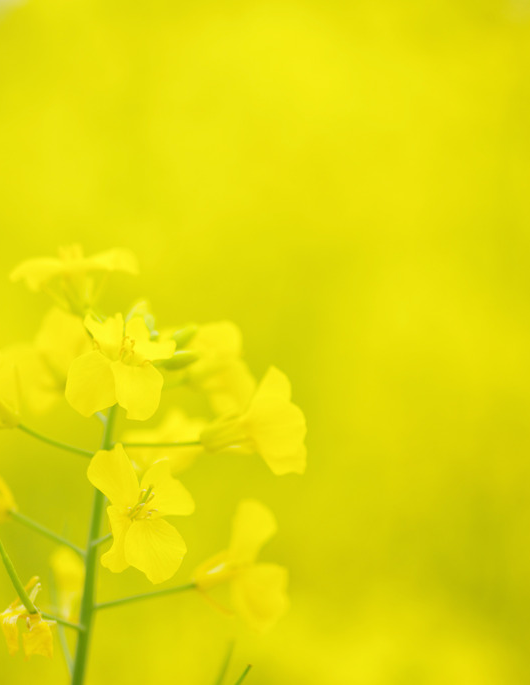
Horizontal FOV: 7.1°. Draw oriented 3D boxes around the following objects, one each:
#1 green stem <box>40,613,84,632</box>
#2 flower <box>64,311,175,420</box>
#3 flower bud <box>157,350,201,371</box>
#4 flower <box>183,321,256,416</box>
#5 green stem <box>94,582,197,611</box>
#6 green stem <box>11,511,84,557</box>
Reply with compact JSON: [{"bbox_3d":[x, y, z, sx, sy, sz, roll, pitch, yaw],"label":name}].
[{"bbox_3d":[-0.037,0.051,0.780,0.001,0.001,0.012,25,0,42],"label":"green stem"},{"bbox_3d":[-0.026,0.004,0.777,0.020,0.017,0.011,0,-30,-4],"label":"flower"},{"bbox_3d":[-0.016,0.003,0.790,0.008,0.003,0.003,-12,0,-21],"label":"flower bud"},{"bbox_3d":[-0.009,0.005,0.797,0.011,0.018,0.017,-8,7,-25],"label":"flower"},{"bbox_3d":[-0.022,0.047,0.783,0.019,0.001,0.001,-13,0,9],"label":"green stem"},{"bbox_3d":[-0.040,0.035,0.790,0.018,0.001,0.001,28,0,30],"label":"green stem"}]

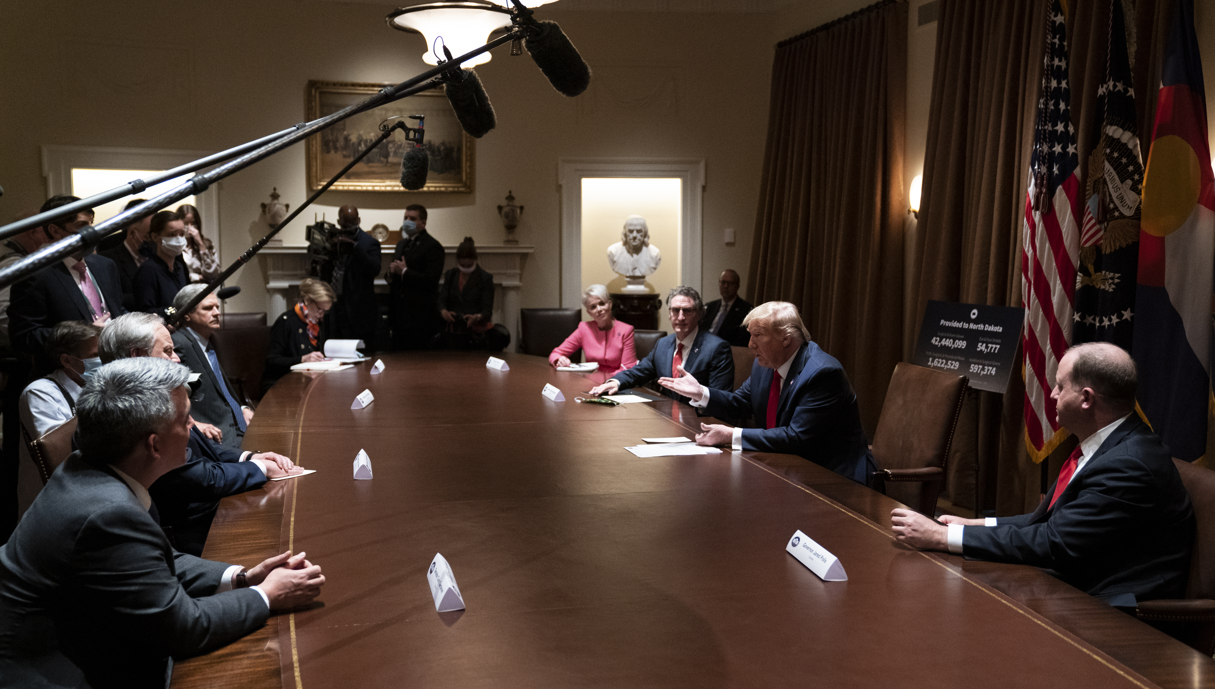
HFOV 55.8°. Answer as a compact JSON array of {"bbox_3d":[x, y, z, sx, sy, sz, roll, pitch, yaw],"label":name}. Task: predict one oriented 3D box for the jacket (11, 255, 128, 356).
[{"bbox_3d":[-2.290,-0.015,4.944,0.370,0.750,0.510,4,7,37],"label":"jacket"}]

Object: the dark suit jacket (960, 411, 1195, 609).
[{"bbox_3d":[1.324,0.500,3.227,0.650,0.600,0.560,1,6,7],"label":"dark suit jacket"}]

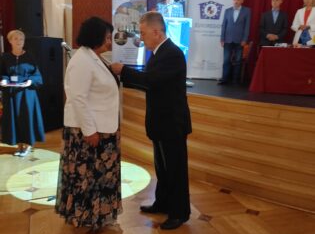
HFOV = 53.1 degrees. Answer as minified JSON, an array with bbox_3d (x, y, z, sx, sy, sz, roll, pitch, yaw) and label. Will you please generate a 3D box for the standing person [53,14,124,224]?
[{"bbox_3d":[-0.539,0.066,2.583,0.540,1.690,0.560,-1,12,-17],"label":"standing person"}]

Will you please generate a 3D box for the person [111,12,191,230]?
[{"bbox_3d":[-0.051,0.041,2.635,0.660,1.760,0.520,3,12,2],"label":"person"}]

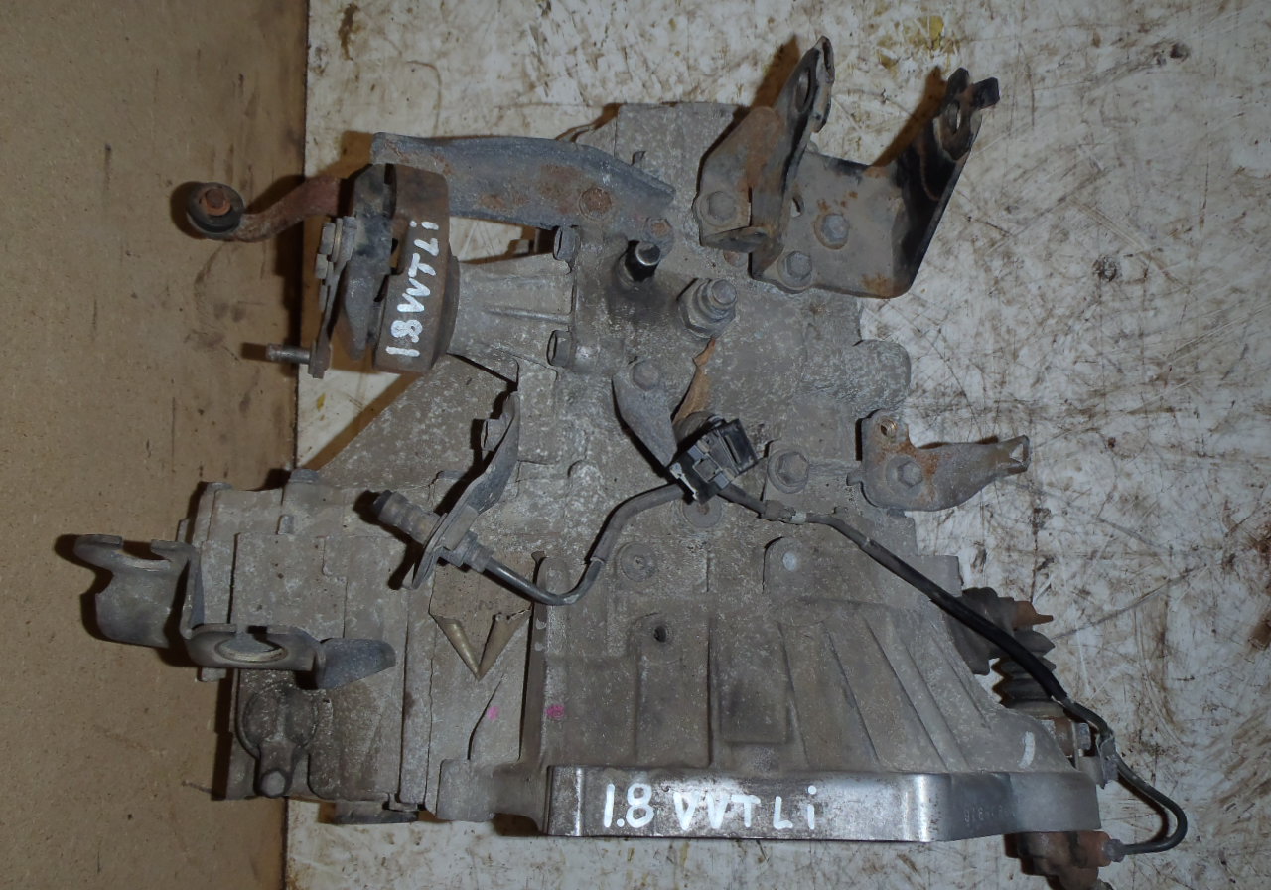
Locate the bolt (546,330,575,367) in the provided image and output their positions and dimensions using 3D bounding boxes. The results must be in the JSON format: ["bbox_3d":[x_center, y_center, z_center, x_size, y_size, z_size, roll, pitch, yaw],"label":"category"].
[{"bbox_3d":[-0.038,-0.048,0.515,0.014,0.018,0.018,0,90,-12],"label":"bolt"}]

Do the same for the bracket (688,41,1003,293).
[{"bbox_3d":[0.105,-0.141,0.540,0.140,0.070,0.115,7,87,0],"label":"bracket"}]

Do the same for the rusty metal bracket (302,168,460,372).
[{"bbox_3d":[-0.129,-0.087,0.535,0.062,0.065,0.102,5,87,0],"label":"rusty metal bracket"}]

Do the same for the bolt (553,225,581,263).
[{"bbox_3d":[-0.035,-0.101,0.520,0.014,0.018,0.018,0,90,-12],"label":"bolt"}]

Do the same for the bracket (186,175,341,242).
[{"bbox_3d":[-0.222,-0.140,0.615,0.090,0.034,0.034,-7,87,0],"label":"bracket"}]

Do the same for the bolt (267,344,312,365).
[{"bbox_3d":[-0.192,-0.050,0.570,0.025,0.010,0.010,0,90,-5],"label":"bolt"}]

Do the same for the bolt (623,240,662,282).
[{"bbox_3d":[0.003,-0.090,0.510,0.017,0.026,0.017,0,78,-15],"label":"bolt"}]

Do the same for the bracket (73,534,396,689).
[{"bbox_3d":[-0.219,0.090,0.575,0.165,0.060,0.078,-6,87,0],"label":"bracket"}]

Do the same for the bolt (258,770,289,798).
[{"bbox_3d":[-0.199,0.186,0.565,0.017,0.011,0.017,0,87,0],"label":"bolt"}]

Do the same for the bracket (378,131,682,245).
[{"bbox_3d":[-0.057,-0.133,0.540,0.155,0.030,0.045,10,87,0],"label":"bracket"}]

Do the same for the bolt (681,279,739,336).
[{"bbox_3d":[0.036,-0.068,0.510,0.025,0.026,0.025,0,78,-15],"label":"bolt"}]

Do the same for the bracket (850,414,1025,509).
[{"bbox_3d":[0.162,0.009,0.545,0.088,0.022,0.049,2,87,0],"label":"bracket"}]

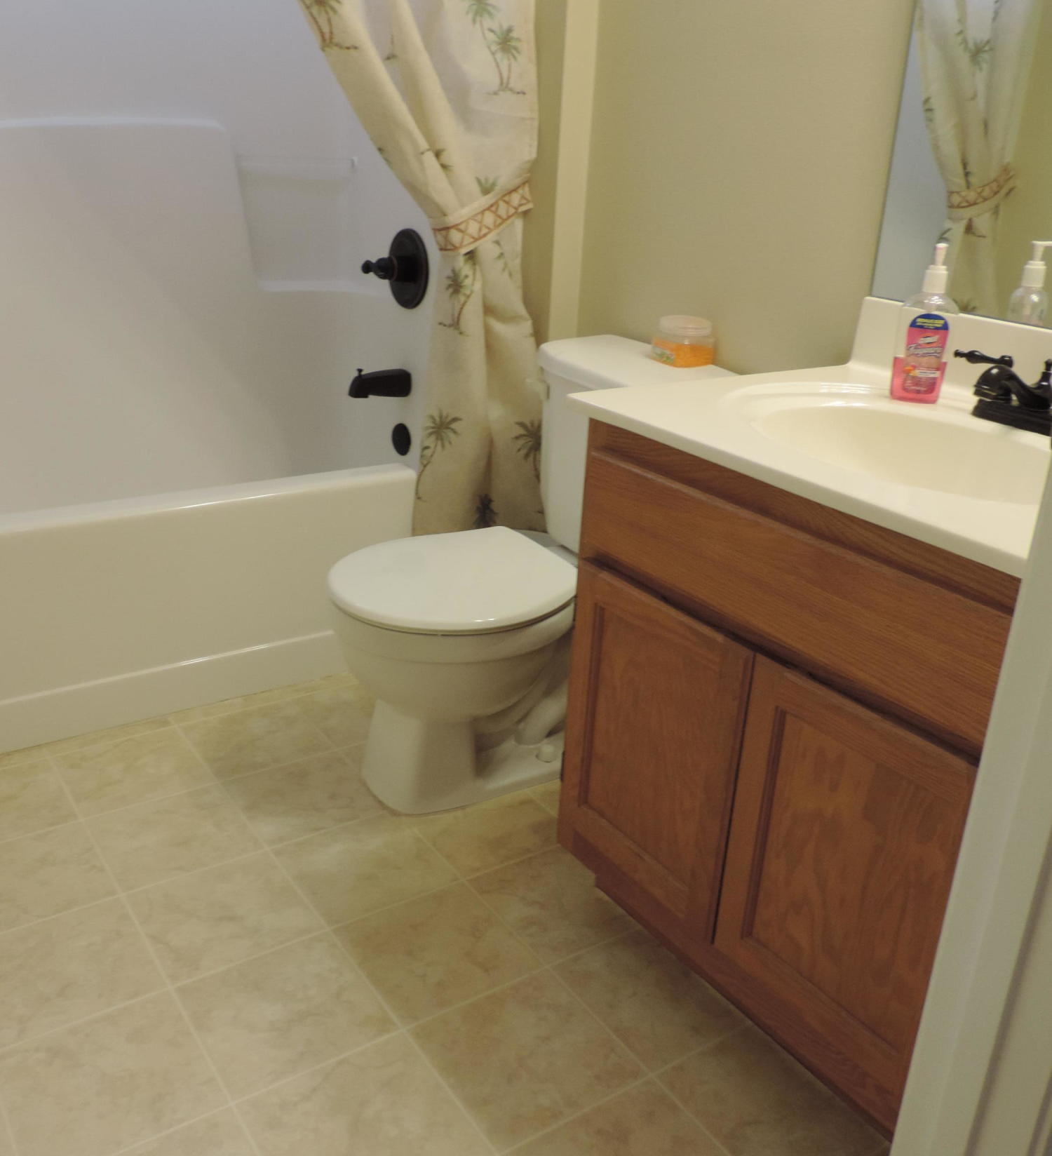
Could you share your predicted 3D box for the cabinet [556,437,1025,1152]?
[{"bbox_3d":[0.458,0.211,1.478,0.545,0.765,0.670,-12,26,-32],"label":"cabinet"}]

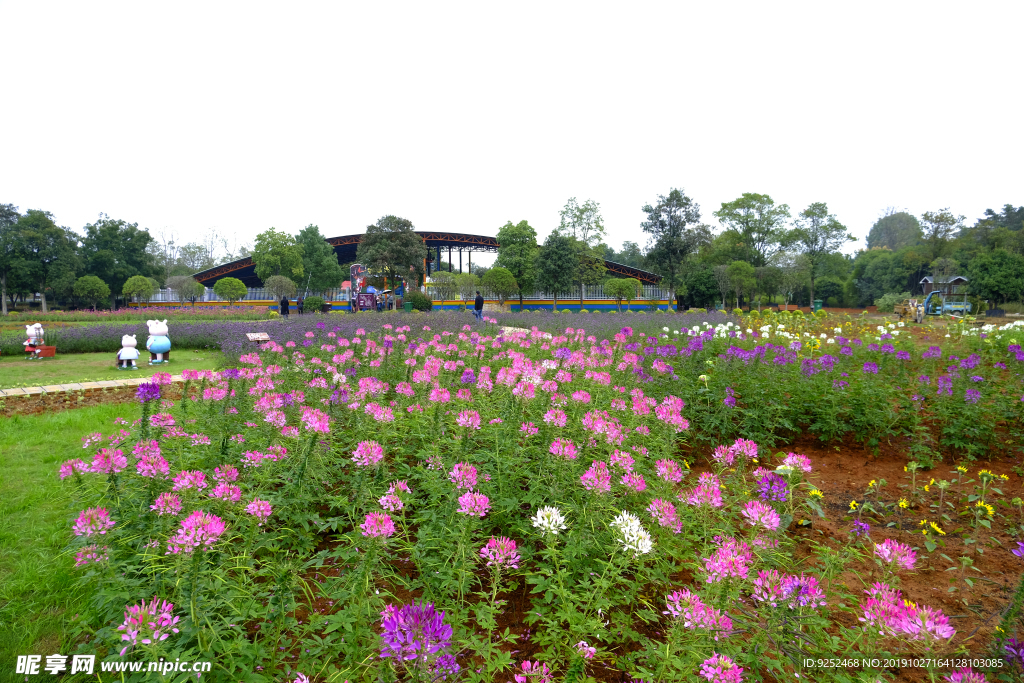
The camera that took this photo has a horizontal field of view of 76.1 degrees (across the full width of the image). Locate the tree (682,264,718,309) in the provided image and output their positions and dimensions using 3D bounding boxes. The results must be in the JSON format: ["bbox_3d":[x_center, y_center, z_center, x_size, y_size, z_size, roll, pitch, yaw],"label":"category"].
[{"bbox_3d":[17.862,-5.046,62.000,3.411,4.501,3.411,0,4,0],"label":"tree"}]

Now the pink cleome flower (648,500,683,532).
[{"bbox_3d":[0.680,0.771,2.900,0.151,0.128,0.151,0,4,0],"label":"pink cleome flower"}]

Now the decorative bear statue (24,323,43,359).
[{"bbox_3d":[-11.816,0.006,16.200,0.483,0.904,0.386,-2,5,-30],"label":"decorative bear statue"}]

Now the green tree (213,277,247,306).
[{"bbox_3d":[-23.274,-3.858,54.000,2.806,2.930,2.806,0,4,0],"label":"green tree"}]

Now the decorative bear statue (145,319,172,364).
[{"bbox_3d":[-7.920,0.007,14.700,0.550,1.020,0.530,-3,5,-38],"label":"decorative bear statue"}]

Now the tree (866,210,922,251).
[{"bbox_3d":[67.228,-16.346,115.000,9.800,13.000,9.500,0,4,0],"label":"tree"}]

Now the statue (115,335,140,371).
[{"bbox_3d":[-7.965,0.229,13.600,0.480,0.745,0.400,-2,5,-30],"label":"statue"}]

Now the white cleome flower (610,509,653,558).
[{"bbox_3d":[0.387,0.622,2.121,0.135,0.140,0.130,0,4,0],"label":"white cleome flower"}]

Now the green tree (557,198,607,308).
[{"bbox_3d":[6.267,-7.800,59.000,4.509,10.190,4.283,0,4,0],"label":"green tree"}]

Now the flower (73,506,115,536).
[{"bbox_3d":[-1.340,0.578,2.100,0.122,0.088,0.120,0,4,0],"label":"flower"}]

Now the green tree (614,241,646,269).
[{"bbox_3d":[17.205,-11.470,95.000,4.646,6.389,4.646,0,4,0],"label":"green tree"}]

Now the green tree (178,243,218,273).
[{"bbox_3d":[-37.373,-8.226,78.000,4.768,7.153,4.530,0,4,0],"label":"green tree"}]

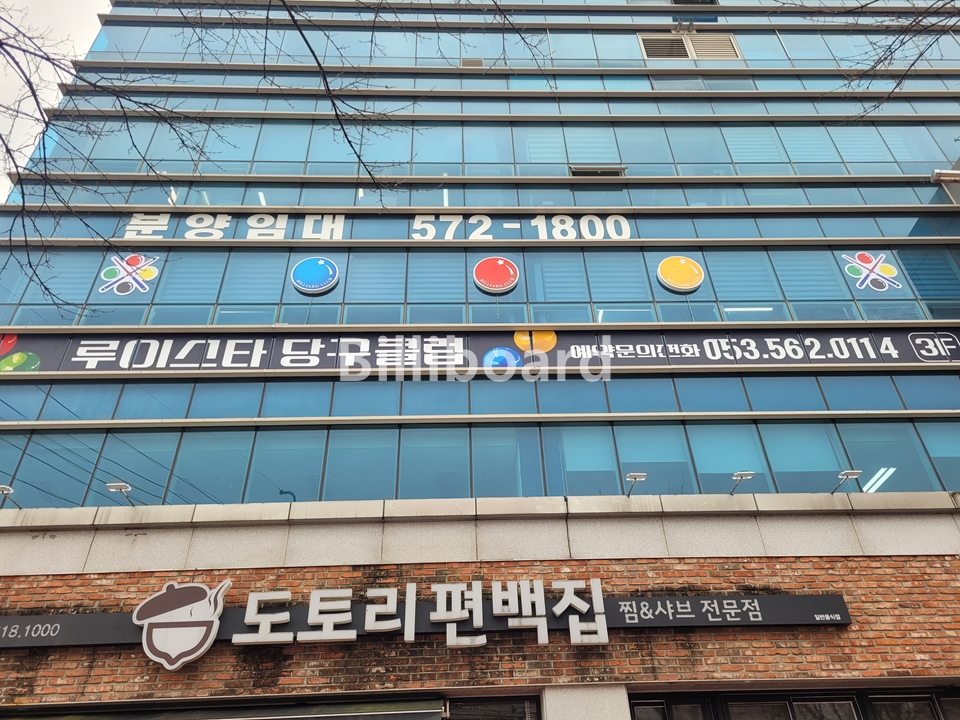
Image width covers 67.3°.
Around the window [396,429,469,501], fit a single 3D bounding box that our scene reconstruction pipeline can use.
[{"bbox_3d":[-0.614,1.417,10.002,1.005,1.153,0.080,0,-38,-2],"label":"window"}]

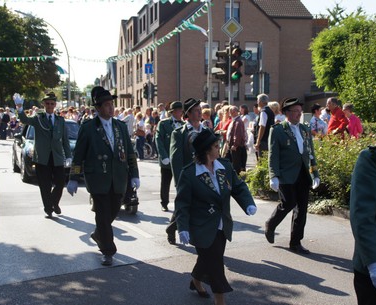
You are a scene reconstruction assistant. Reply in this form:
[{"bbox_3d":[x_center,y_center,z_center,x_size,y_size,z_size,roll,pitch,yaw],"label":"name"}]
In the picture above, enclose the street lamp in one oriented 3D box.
[{"bbox_3d":[-11.146,-6.340,44.305,3.950,8.900,0.350,-1,5,-10],"label":"street lamp"}]

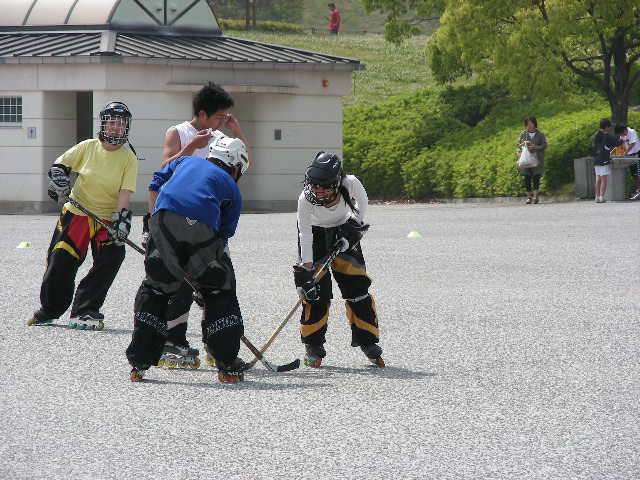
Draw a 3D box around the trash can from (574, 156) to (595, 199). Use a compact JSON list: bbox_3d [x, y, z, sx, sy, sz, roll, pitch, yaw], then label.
[{"bbox_3d":[4.920,-1.150,78.500,0.450,0.790,0.450,0,1,6],"label":"trash can"}]

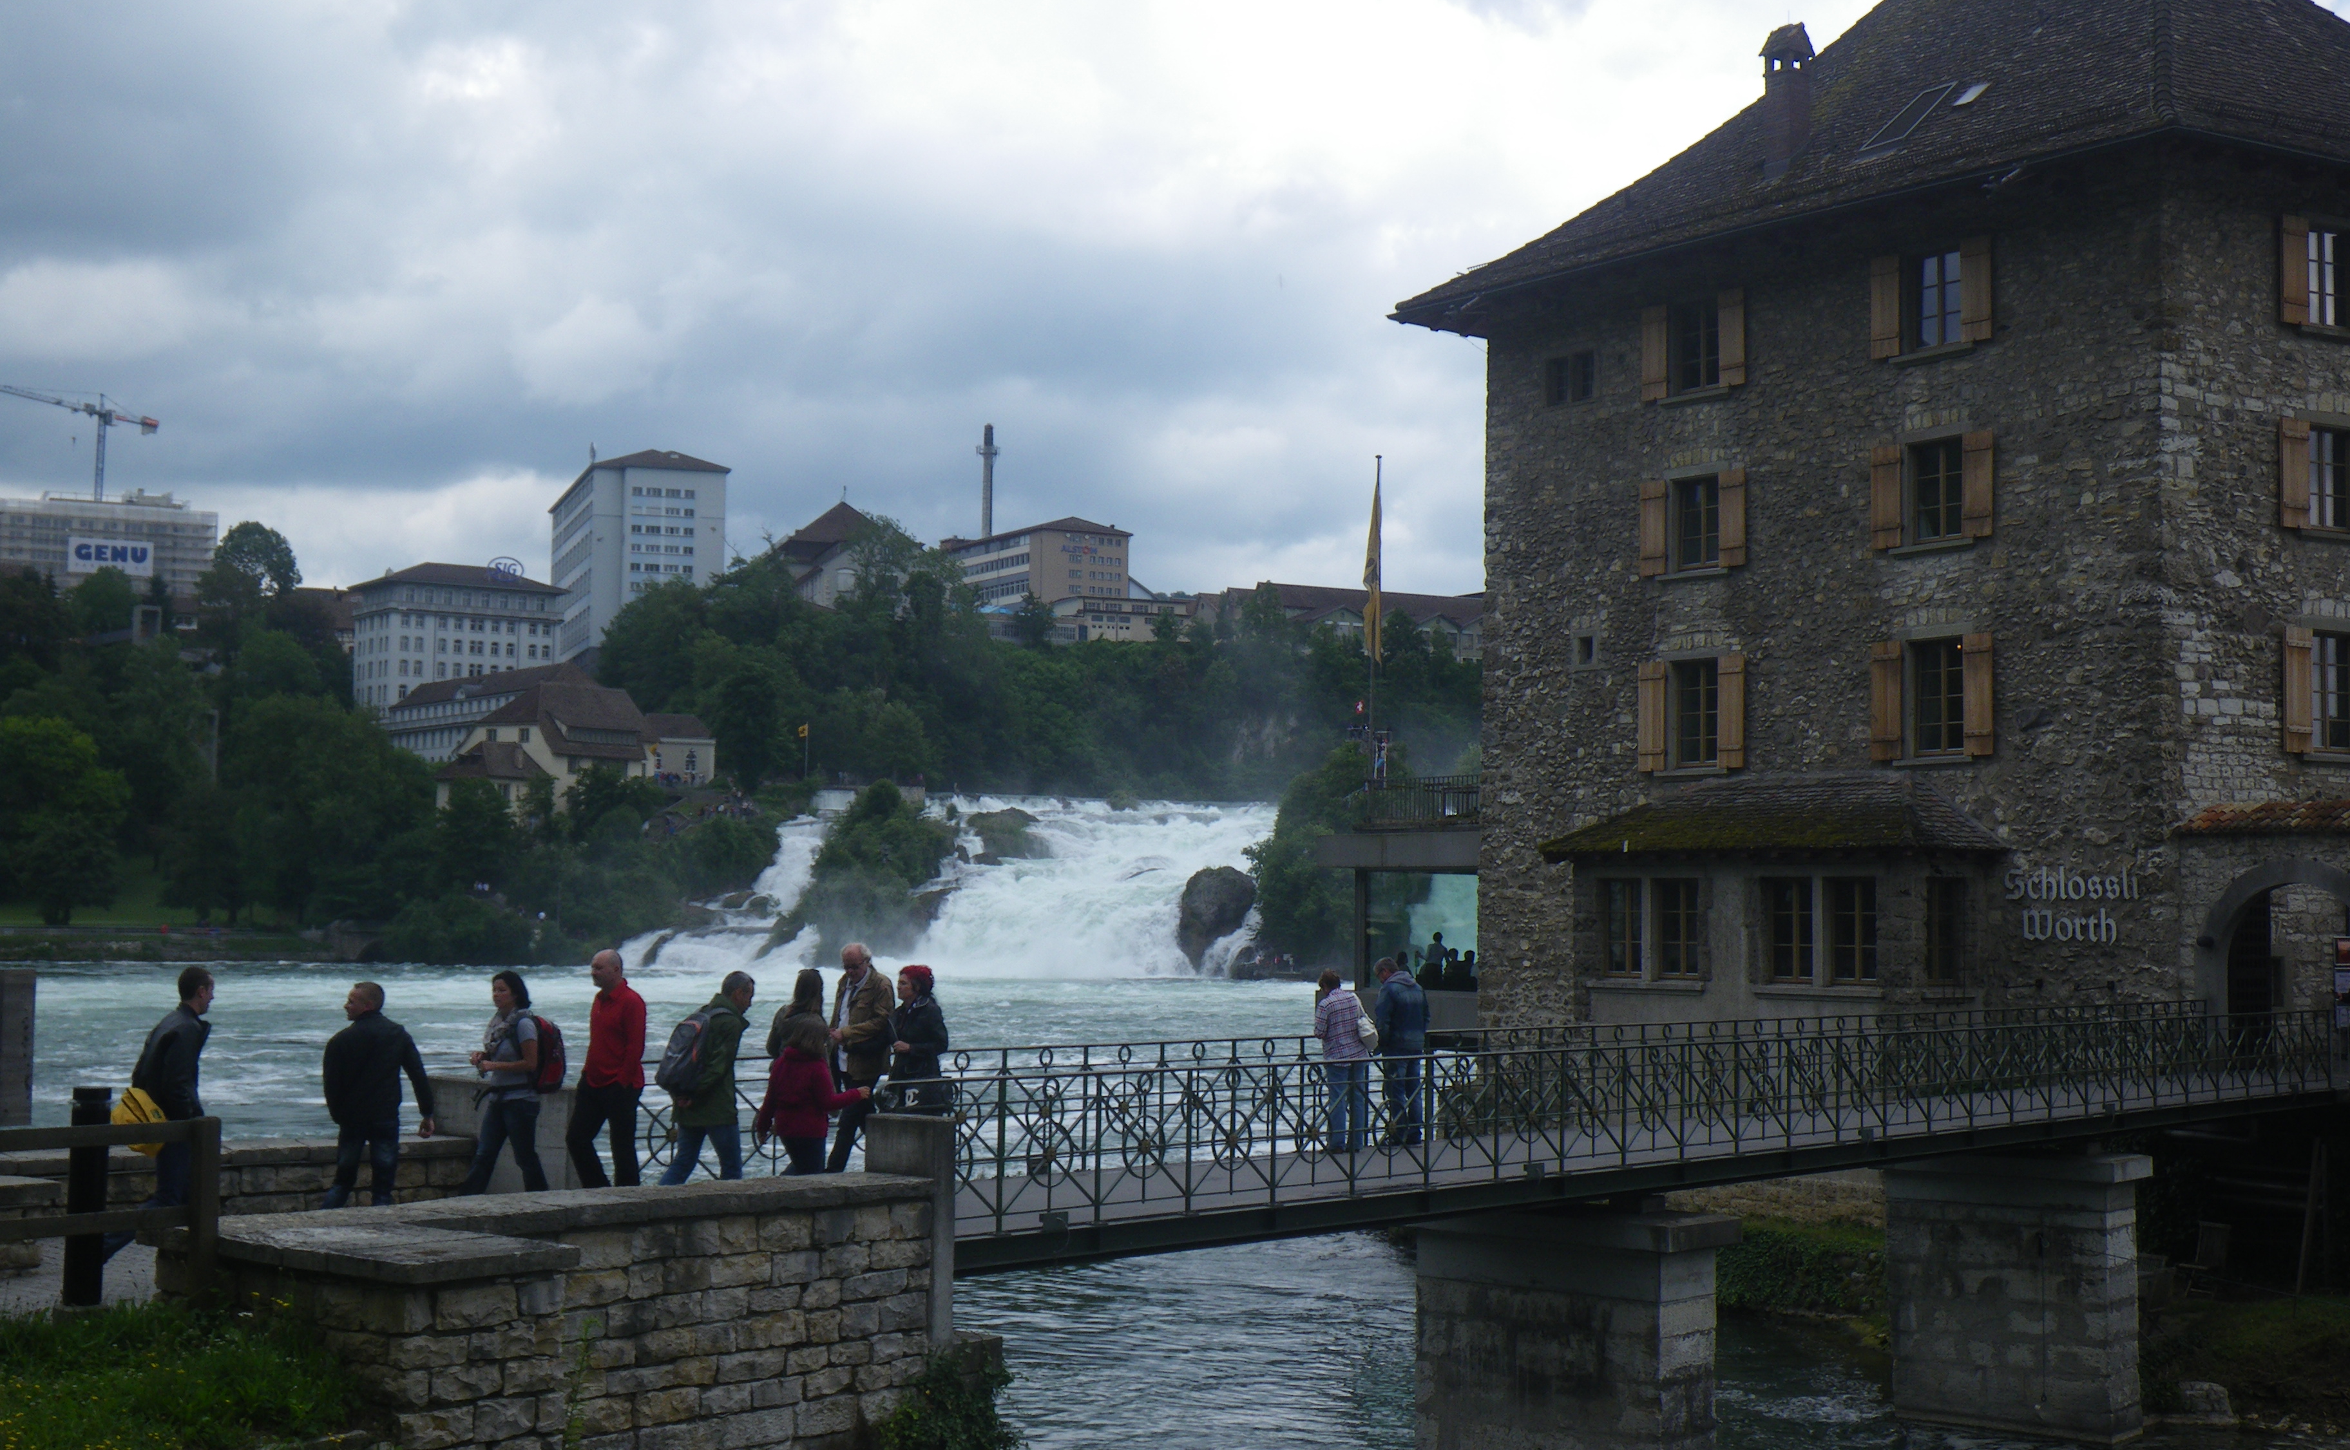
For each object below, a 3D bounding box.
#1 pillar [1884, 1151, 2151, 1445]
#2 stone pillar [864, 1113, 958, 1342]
[{"bbox_3d":[9.885,6.591,33.525,2.951,3.183,1.014,-3,-6,41],"label":"pillar"},{"bbox_3d":[-1.706,3.214,18.177,0.630,1.409,0.184,-3,-6,41],"label":"stone pillar"}]

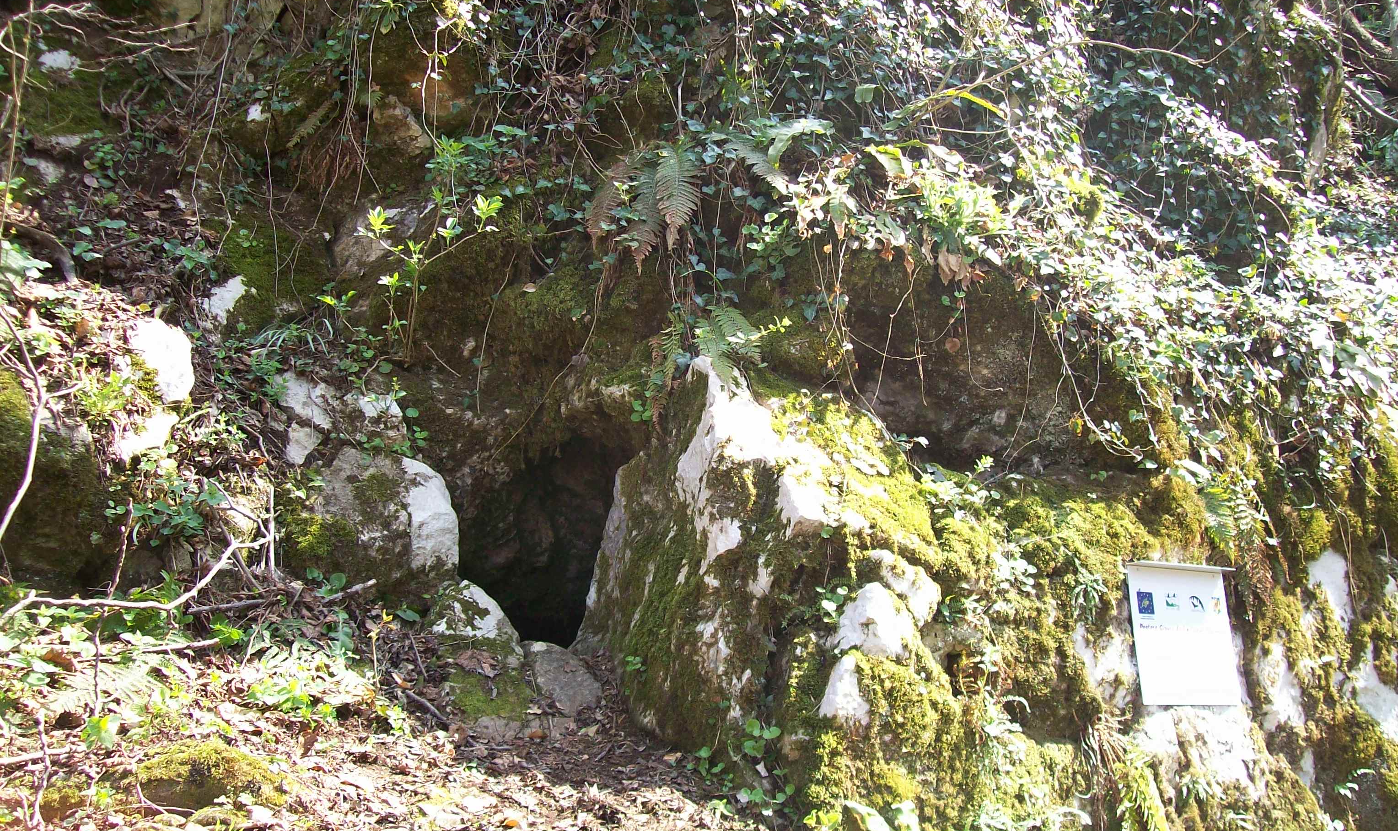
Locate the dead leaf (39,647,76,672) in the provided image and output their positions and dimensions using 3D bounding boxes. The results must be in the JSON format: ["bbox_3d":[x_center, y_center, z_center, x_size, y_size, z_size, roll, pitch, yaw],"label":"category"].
[{"bbox_3d":[-2.030,0.772,4.600,0.120,0.050,0.085,0,2,0],"label":"dead leaf"}]

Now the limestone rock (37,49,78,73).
[{"bbox_3d":[-2.732,-1.511,6.200,0.175,0.105,0.130,0,2,-10],"label":"limestone rock"}]

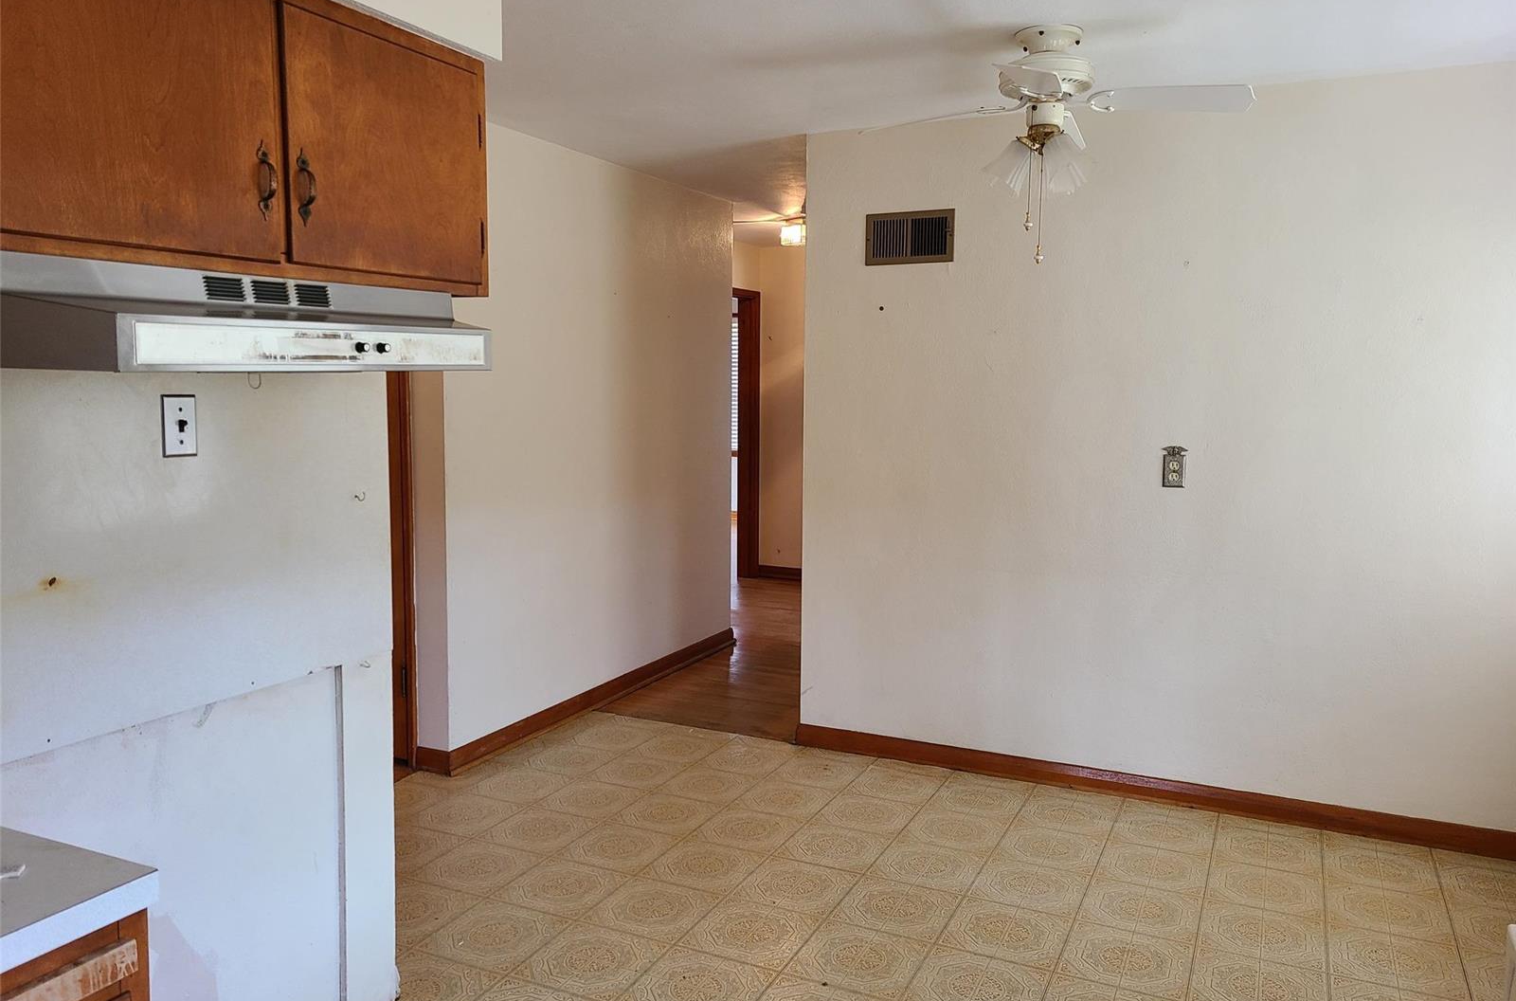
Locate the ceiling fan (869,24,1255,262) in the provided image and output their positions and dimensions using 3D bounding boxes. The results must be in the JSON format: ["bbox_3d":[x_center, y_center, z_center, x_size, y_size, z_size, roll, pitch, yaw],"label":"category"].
[{"bbox_3d":[0.805,-0.997,3.223,1.100,0.600,1.100,3,7,25],"label":"ceiling fan"}]

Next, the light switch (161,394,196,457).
[{"bbox_3d":[-1.078,-0.139,2.126,0.018,0.114,0.071,3,7,25],"label":"light switch"}]

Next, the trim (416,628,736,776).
[{"bbox_3d":[-0.710,0.868,5.374,0.170,0.094,2.400,3,7,25],"label":"trim"}]

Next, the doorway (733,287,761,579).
[{"bbox_3d":[-0.243,-0.427,8.040,0.150,2.105,0.880,3,7,25],"label":"doorway"}]

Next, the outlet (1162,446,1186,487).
[{"bbox_3d":[1.433,-0.114,3.922,0.082,0.140,0.015,3,7,25],"label":"outlet"}]

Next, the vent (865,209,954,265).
[{"bbox_3d":[0.566,-0.978,4.245,0.344,0.195,0.020,3,7,25],"label":"vent"}]

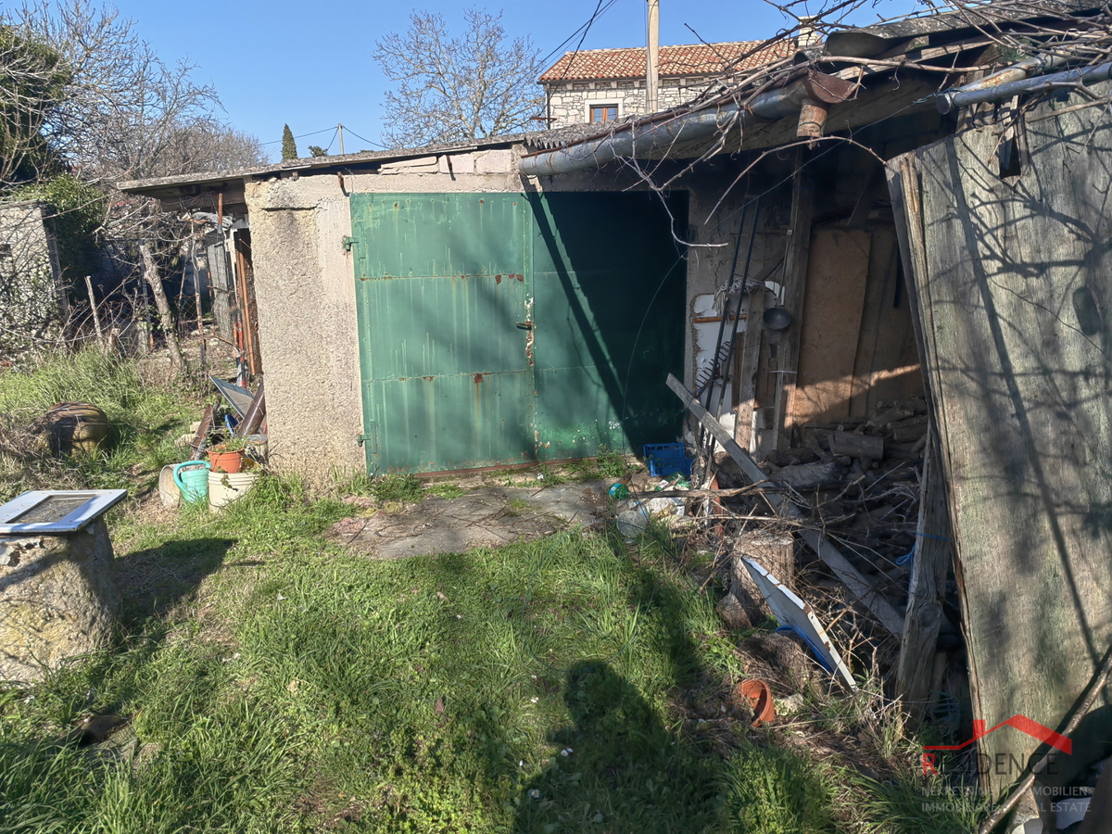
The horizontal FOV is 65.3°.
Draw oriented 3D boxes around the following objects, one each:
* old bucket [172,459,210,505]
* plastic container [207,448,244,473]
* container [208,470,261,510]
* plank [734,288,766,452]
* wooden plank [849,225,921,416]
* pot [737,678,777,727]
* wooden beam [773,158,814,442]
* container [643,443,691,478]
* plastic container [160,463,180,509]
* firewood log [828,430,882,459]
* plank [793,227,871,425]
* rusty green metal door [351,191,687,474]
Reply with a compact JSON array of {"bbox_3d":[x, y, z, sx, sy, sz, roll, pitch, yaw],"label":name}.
[{"bbox_3d":[-2.403,0.438,5.730,0.260,0.290,0.240,-1,13,0],"label":"old bucket"},{"bbox_3d":[-2.176,0.308,5.740,0.250,0.200,0.250,-5,14,-17],"label":"plastic container"},{"bbox_3d":[-2.125,0.478,5.733,0.330,0.280,0.330,-3,12,-11],"label":"container"},{"bbox_3d":[1.484,-0.333,6.669,0.120,1.317,0.045,3,4,-14],"label":"plank"},{"bbox_3d":[2.739,-0.741,7.112,0.580,1.620,0.030,-1,11,-13],"label":"wooden plank"},{"bbox_3d":[0.736,1.019,3.090,0.173,0.173,0.125,11,-7,44],"label":"pot"},{"bbox_3d":[1.766,-0.814,6.430,0.140,2.311,0.120,-1,12,-11],"label":"wooden beam"},{"bbox_3d":[0.812,0.309,6.290,0.300,0.135,0.346,-1,12,-3],"label":"container"},{"bbox_3d":[-2.502,0.445,5.849,0.290,0.290,0.230,10,17,39],"label":"plastic container"},{"bbox_3d":[2.152,0.204,6.247,0.380,0.160,0.160,6,15,12],"label":"firewood log"},{"bbox_3d":[2.152,-0.611,6.829,0.520,1.650,0.025,0,11,-11],"label":"plank"},{"bbox_3d":[-0.194,-0.605,6.208,2.368,1.940,0.060,-3,12,-11],"label":"rusty green metal door"}]

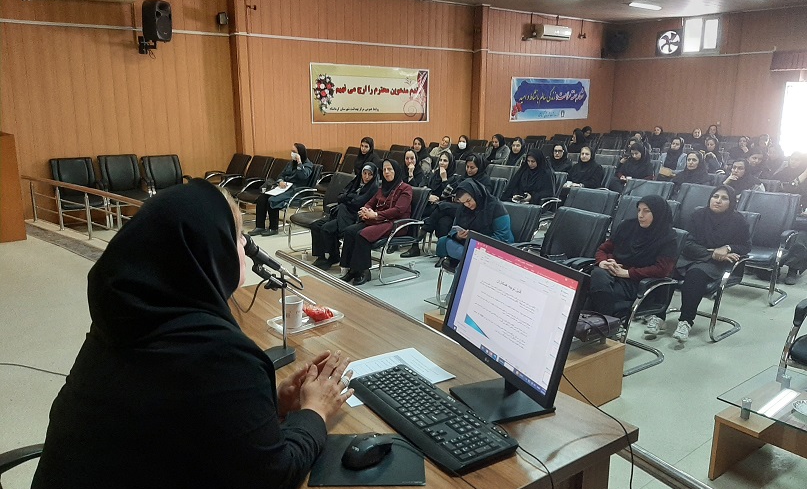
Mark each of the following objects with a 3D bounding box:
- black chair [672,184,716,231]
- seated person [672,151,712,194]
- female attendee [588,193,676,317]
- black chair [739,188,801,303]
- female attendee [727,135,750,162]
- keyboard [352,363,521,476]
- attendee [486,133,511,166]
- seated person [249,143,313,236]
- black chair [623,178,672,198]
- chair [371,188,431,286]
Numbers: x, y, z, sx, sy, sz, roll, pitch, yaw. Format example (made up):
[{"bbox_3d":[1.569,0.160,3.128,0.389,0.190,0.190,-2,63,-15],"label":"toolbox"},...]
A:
[{"bbox_3d":[3.078,-0.124,6.486,0.630,0.980,0.600,-11,18,-40],"label":"black chair"},{"bbox_3d":[3.522,-0.558,7.773,0.800,1.220,0.520,-13,19,-43],"label":"seated person"},{"bbox_3d":[1.600,0.255,4.400,0.720,1.240,0.570,-10,17,-36],"label":"female attendee"},{"bbox_3d":[3.504,-0.003,5.994,0.630,0.980,0.600,-11,18,-40],"label":"black chair"},{"bbox_3d":[6.160,-1.392,11.286,0.800,1.200,0.520,-10,17,-37],"label":"female attendee"},{"bbox_3d":[0.050,0.382,1.381,0.158,0.030,0.445,-8,16,-32],"label":"keyboard"},{"bbox_3d":[1.496,-1.359,10.948,0.820,1.220,0.500,-9,16,-34],"label":"attendee"},{"bbox_3d":[-1.700,-0.789,8.555,0.800,1.240,0.500,-10,17,-35],"label":"seated person"},{"bbox_3d":[2.628,-0.220,6.877,0.630,0.980,0.600,-11,18,-40],"label":"black chair"},{"bbox_3d":[-0.134,-0.165,6.707,0.640,0.980,0.580,-10,17,-37],"label":"chair"}]

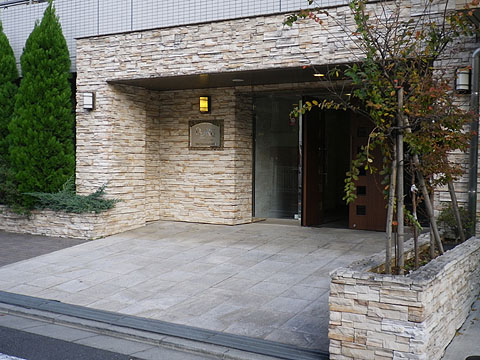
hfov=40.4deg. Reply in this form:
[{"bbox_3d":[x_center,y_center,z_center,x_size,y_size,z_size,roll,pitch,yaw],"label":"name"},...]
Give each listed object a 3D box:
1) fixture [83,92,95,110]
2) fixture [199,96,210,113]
[{"bbox_3d":[-2.273,-1.179,9.798,0.155,0.275,0.100,2,1,31],"label":"fixture"},{"bbox_3d":[-0.560,-1.197,10.422,0.155,0.275,0.100,2,1,31],"label":"fixture"}]

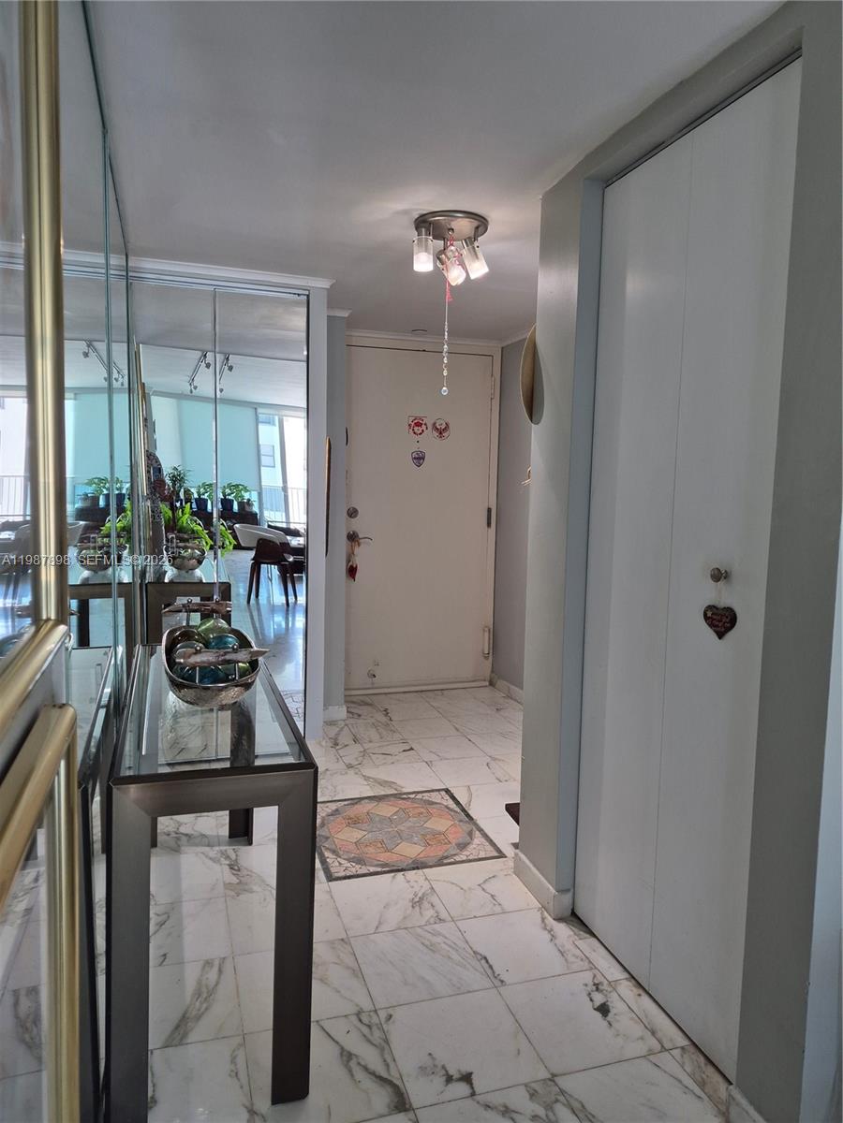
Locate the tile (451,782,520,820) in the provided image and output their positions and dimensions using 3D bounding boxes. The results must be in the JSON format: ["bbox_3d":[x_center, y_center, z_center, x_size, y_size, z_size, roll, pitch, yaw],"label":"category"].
[{"bbox_3d":[0.299,0.957,2.997,0.303,0.012,0.303,-1,6,-17],"label":"tile"}]

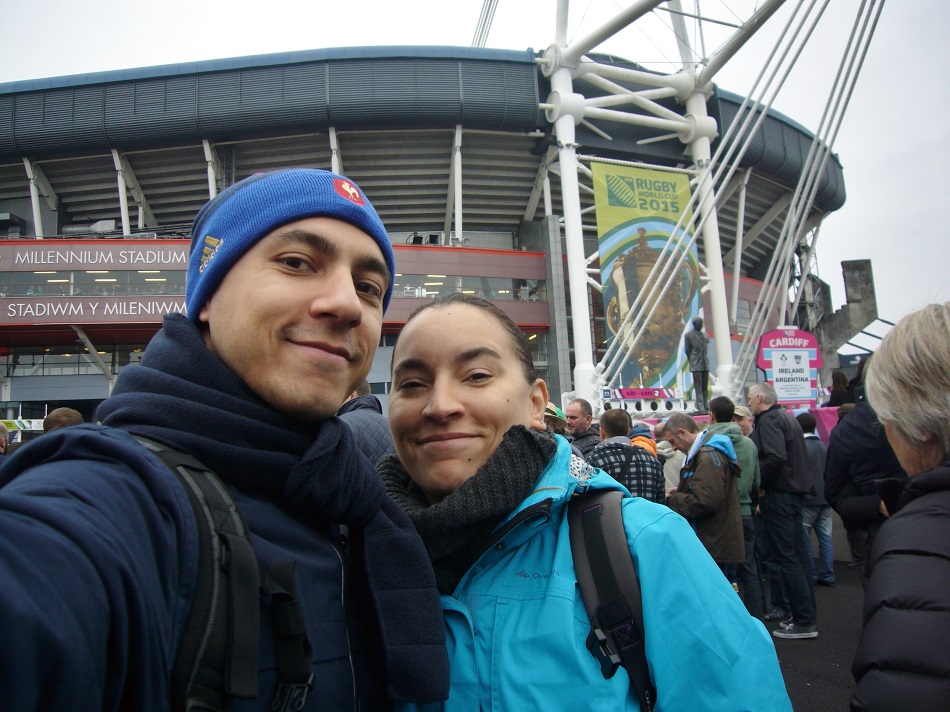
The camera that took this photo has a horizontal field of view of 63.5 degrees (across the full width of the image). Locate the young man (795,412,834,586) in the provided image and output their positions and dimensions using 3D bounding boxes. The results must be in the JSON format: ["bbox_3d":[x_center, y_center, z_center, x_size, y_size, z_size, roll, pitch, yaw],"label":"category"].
[{"bbox_3d":[3.220,1.336,7.279,0.470,1.620,0.310,-5,-6,26],"label":"young man"}]

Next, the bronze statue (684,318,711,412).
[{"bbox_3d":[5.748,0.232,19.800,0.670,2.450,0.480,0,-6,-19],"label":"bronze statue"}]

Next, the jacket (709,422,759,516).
[{"bbox_3d":[1.789,0.791,5.400,0.500,0.660,0.310,-1,-6,-6],"label":"jacket"}]

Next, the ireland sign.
[{"bbox_3d":[5.134,0.236,12.500,1.200,1.500,0.130,-1,-6,-9],"label":"ireland sign"}]

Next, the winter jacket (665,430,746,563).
[{"bbox_3d":[1.356,0.823,4.500,0.460,0.790,0.520,-3,-6,8],"label":"winter jacket"}]

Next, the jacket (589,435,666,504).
[{"bbox_3d":[0.865,0.829,4.600,0.530,0.720,0.320,-1,-6,-6],"label":"jacket"}]

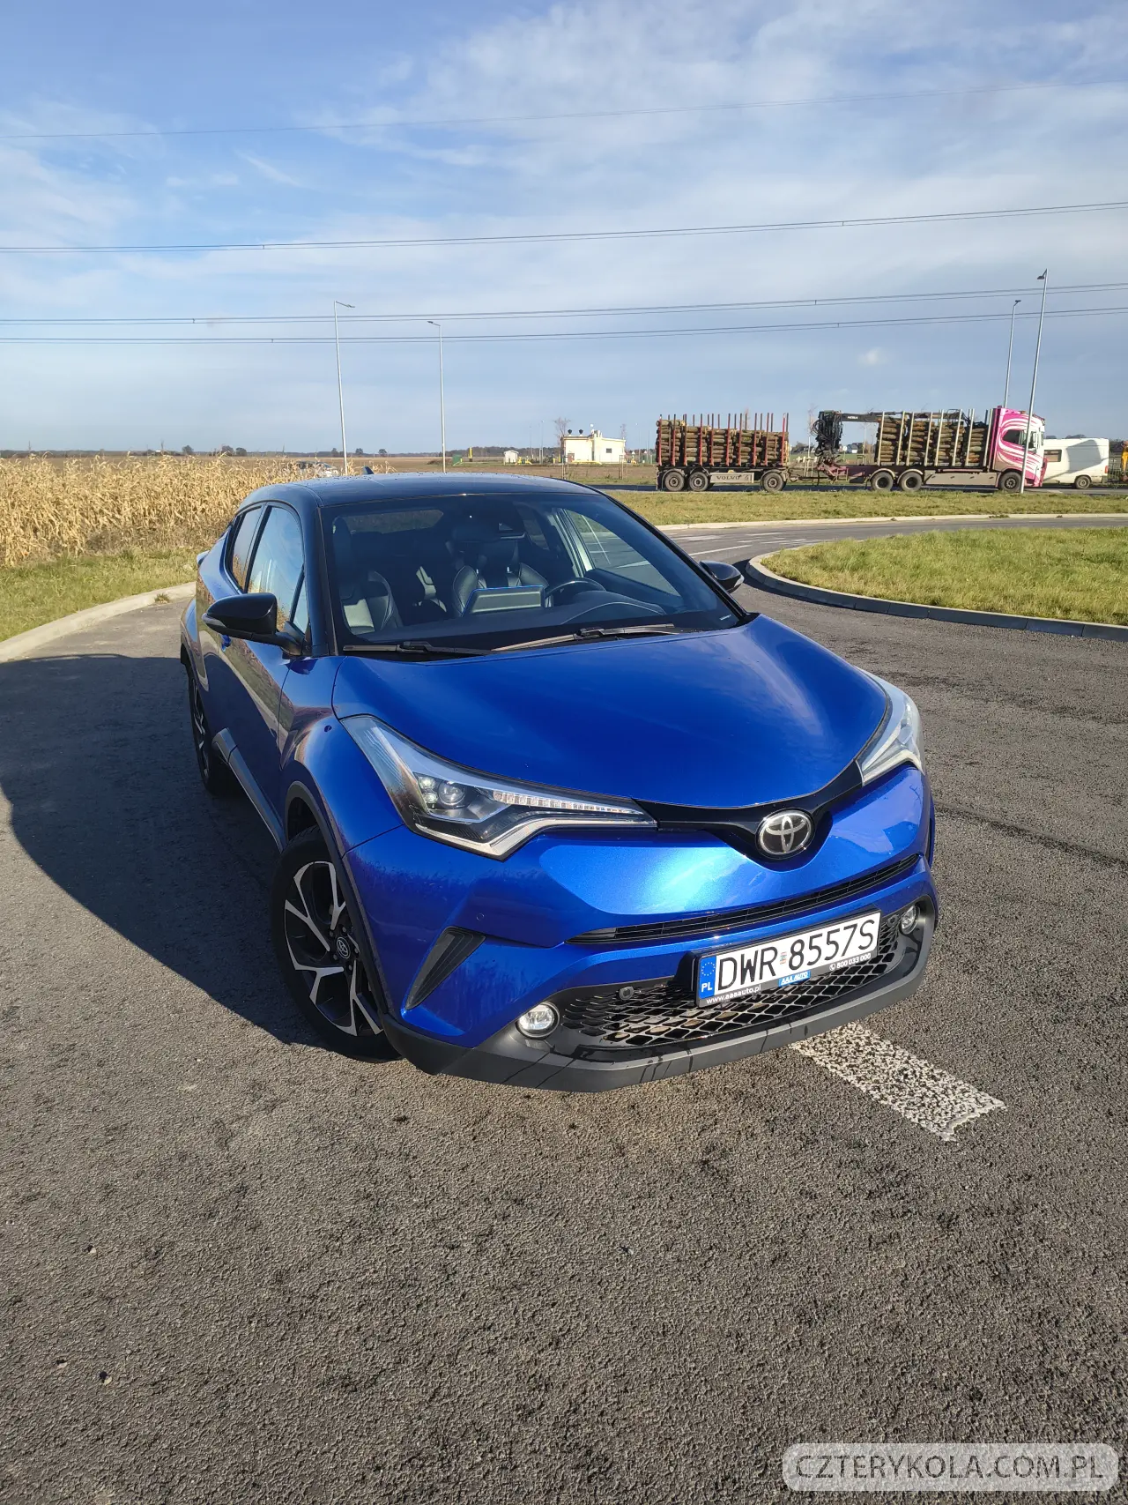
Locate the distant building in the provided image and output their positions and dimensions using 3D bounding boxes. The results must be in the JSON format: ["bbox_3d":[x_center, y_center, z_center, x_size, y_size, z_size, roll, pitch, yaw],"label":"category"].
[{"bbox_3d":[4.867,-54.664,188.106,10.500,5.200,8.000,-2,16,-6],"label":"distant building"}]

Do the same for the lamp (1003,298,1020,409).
[{"bbox_3d":[24.045,-19.290,56.645,0.350,9.400,2.000,4,17,15],"label":"lamp"}]

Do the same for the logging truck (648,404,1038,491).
[{"bbox_3d":[14.157,-15.123,52.275,18.710,3.900,2.600,4,17,14],"label":"logging truck"}]

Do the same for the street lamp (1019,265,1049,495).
[{"bbox_3d":[21.111,-16.533,47.129,0.350,9.400,2.000,4,17,15],"label":"street lamp"}]

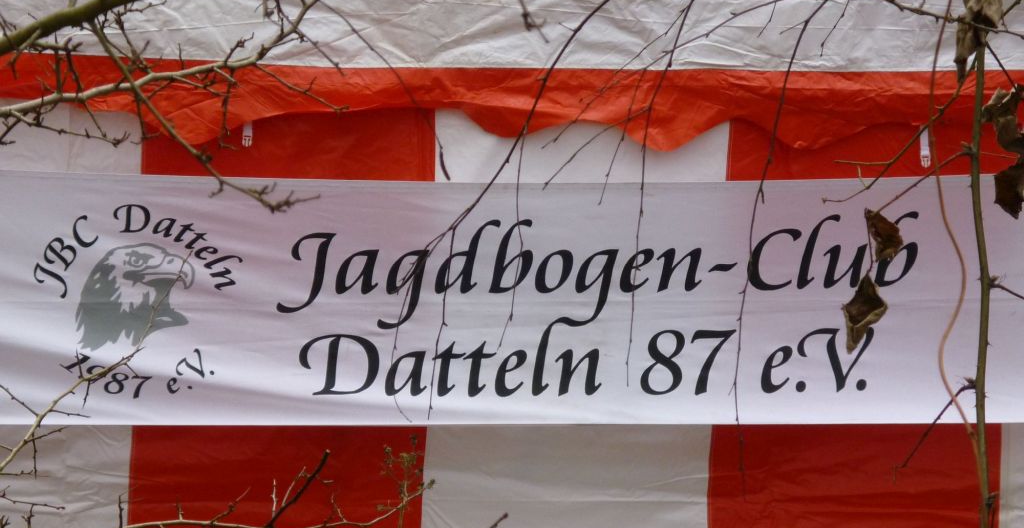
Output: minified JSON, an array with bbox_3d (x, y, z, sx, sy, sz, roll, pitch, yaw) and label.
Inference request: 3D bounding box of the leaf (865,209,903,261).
[{"bbox_3d":[0.390,-0.031,3.600,0.040,0.054,0.026,0,1,0],"label":"leaf"}]

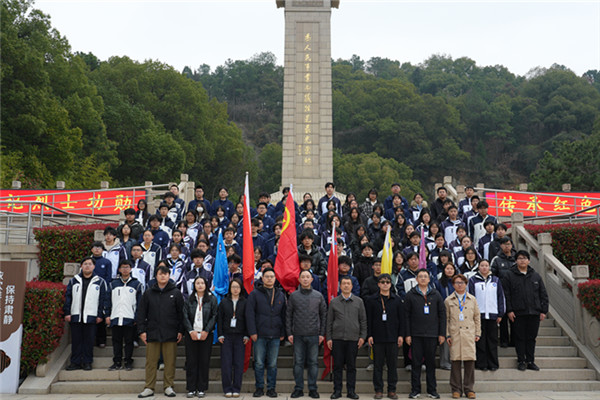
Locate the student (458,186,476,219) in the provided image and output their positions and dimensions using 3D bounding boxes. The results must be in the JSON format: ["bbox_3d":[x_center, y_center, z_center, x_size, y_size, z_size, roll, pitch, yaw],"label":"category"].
[{"bbox_3d":[3.723,0.582,12.323,0.480,1.752,0.300,-1,-8,4],"label":"student"}]

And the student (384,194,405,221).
[{"bbox_3d":[2.172,0.691,12.667,0.490,1.660,0.290,-1,-10,4],"label":"student"}]

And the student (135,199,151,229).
[{"bbox_3d":[-3.289,0.819,11.715,0.430,1.663,0.280,1,-8,-4],"label":"student"}]

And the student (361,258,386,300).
[{"bbox_3d":[1.206,1.779,9.020,0.530,1.750,0.310,-1,-10,3],"label":"student"}]

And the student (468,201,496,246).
[{"bbox_3d":[3.670,0.909,11.238,0.540,1.782,0.310,-1,-8,4],"label":"student"}]

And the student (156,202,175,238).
[{"bbox_3d":[-2.690,0.941,11.289,0.490,1.741,0.300,1,-9,-4],"label":"student"}]

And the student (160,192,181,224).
[{"bbox_3d":[-2.832,0.696,12.337,0.530,1.740,0.320,1,-8,-6],"label":"student"}]

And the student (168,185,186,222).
[{"bbox_3d":[-2.694,0.565,12.309,0.500,1.787,0.300,0,-9,-2],"label":"student"}]

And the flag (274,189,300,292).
[{"bbox_3d":[-0.197,0.627,8.920,0.410,1.640,0.250,0,-8,0],"label":"flag"}]

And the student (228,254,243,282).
[{"bbox_3d":[-1.044,1.730,8.906,0.470,1.740,0.290,0,-8,-2],"label":"student"}]

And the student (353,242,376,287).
[{"bbox_3d":[1.103,1.574,9.400,0.500,1.711,0.300,0,-9,3],"label":"student"}]

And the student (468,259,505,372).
[{"bbox_3d":[2.982,1.812,8.975,0.550,1.670,0.310,-1,-10,7],"label":"student"}]

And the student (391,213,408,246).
[{"bbox_3d":[1.944,1.089,11.013,0.460,1.636,0.290,-1,-9,4],"label":"student"}]

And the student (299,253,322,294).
[{"bbox_3d":[0.113,1.783,9.043,0.530,1.750,0.310,0,-10,1],"label":"student"}]

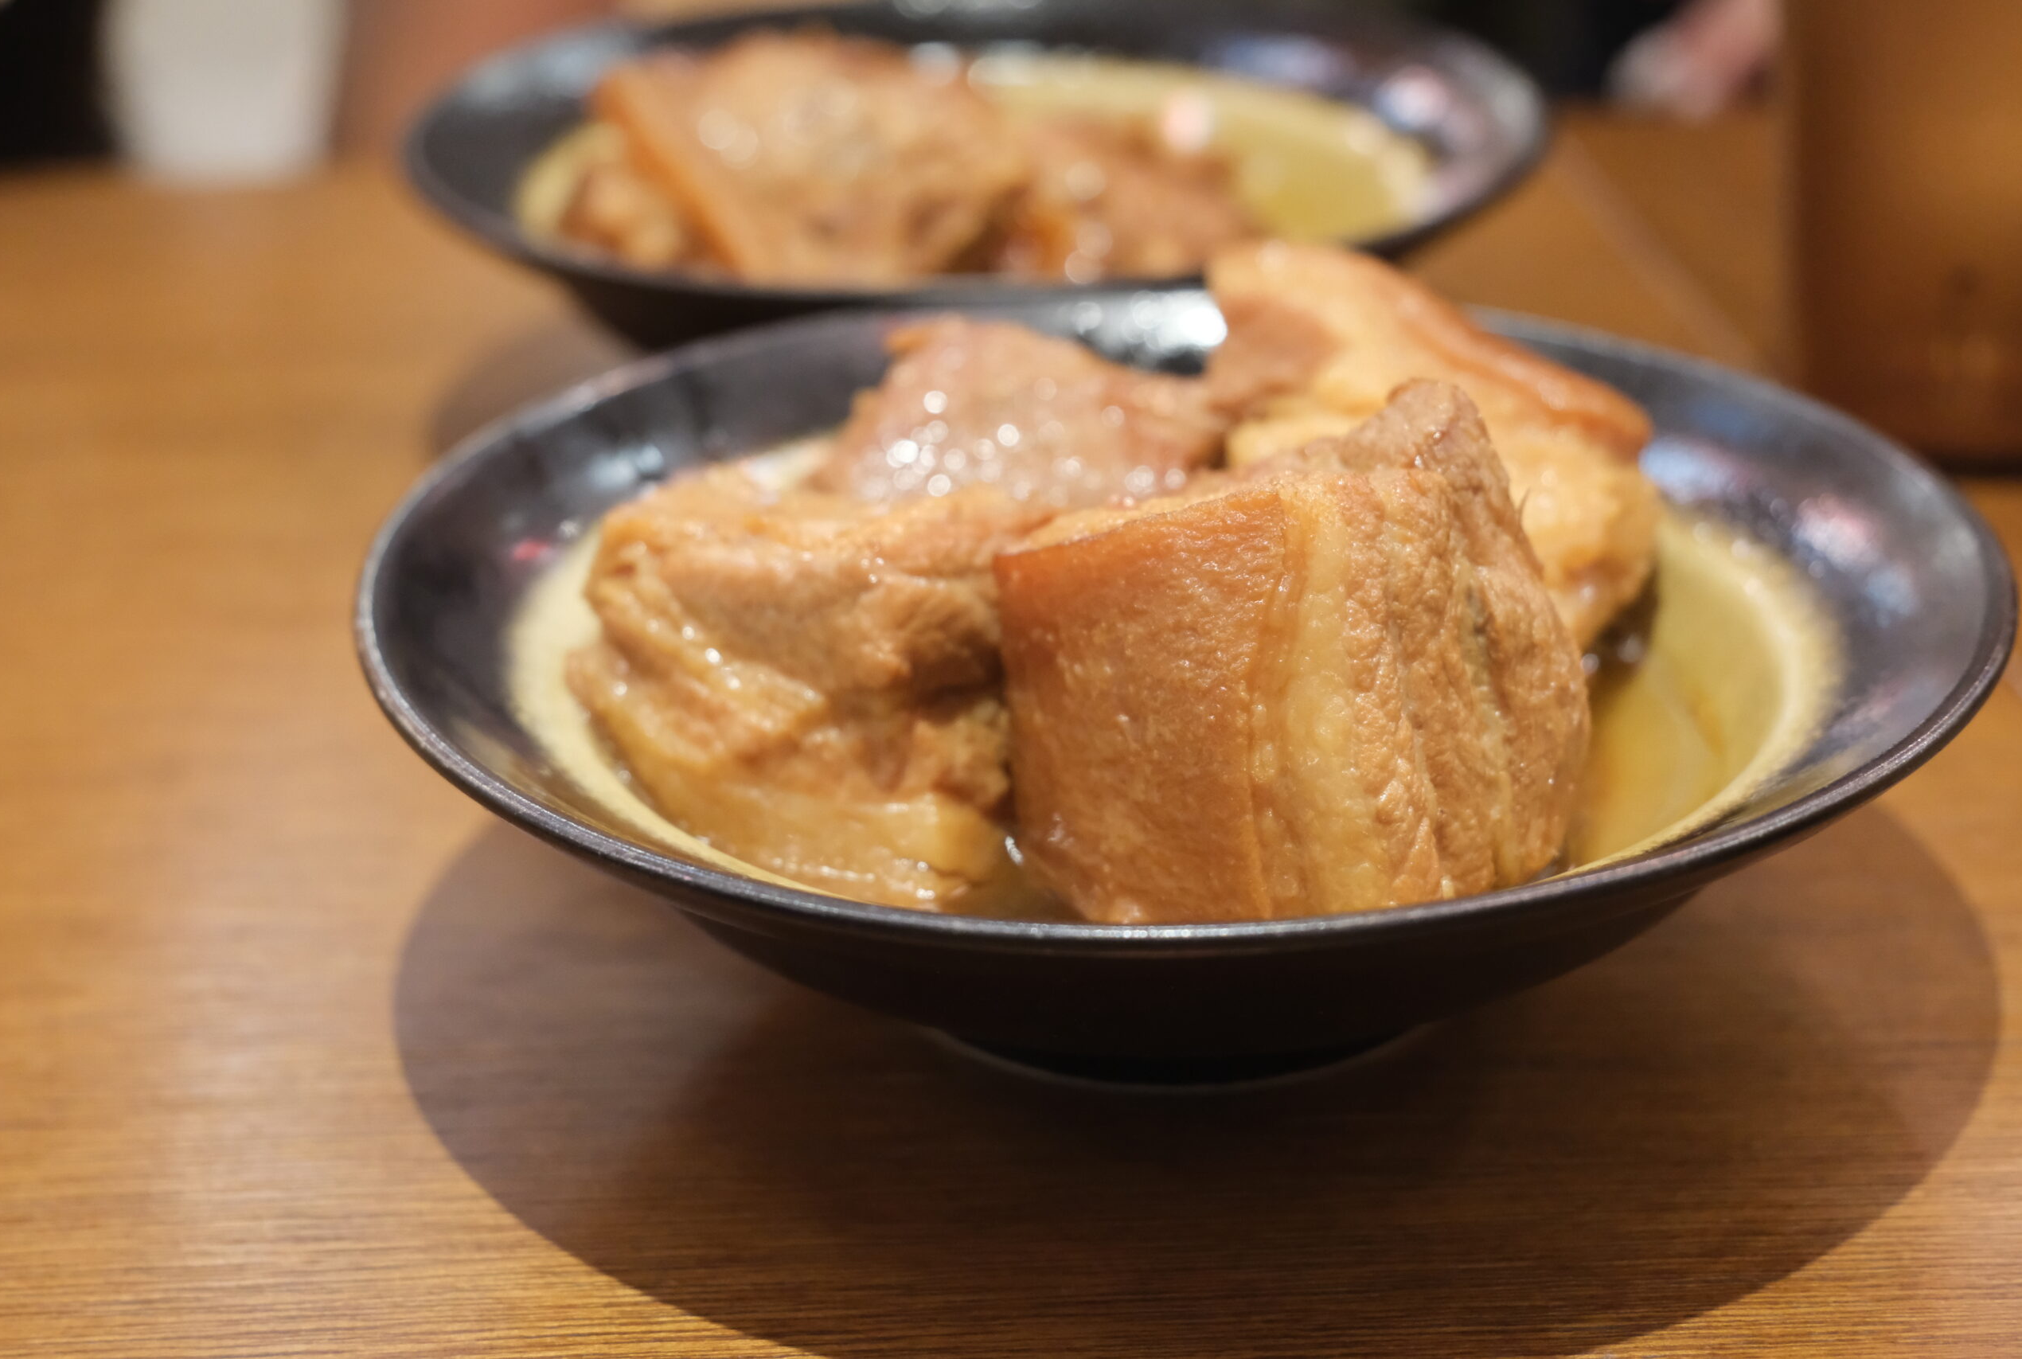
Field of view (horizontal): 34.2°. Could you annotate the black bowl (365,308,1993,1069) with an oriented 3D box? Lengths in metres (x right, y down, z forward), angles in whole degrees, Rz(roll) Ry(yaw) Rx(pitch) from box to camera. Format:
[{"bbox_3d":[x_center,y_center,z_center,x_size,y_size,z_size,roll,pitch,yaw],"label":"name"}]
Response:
[{"bbox_3d":[0.019,0.007,0.381,0.183,0.051,0.183,-2,25,0],"label":"black bowl"}]

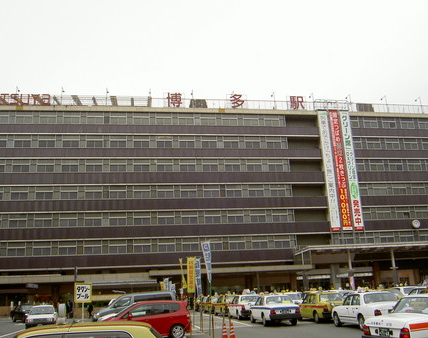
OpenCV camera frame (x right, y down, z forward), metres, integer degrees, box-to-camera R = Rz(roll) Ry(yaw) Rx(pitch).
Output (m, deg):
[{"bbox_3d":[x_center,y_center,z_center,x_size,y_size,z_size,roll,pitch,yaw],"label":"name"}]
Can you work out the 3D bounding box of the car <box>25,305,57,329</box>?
[{"bbox_3d":[-10.949,9.414,28.333,1.700,1.430,4.690,3,-16,-18],"label":"car"}]

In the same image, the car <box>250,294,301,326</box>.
[{"bbox_3d":[3.172,7.585,23.832,1.700,1.480,4.650,0,-16,-9],"label":"car"}]

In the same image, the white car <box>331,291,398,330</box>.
[{"bbox_3d":[6.727,6.169,19.367,1.700,1.480,4.650,-1,-16,-8],"label":"white car"}]

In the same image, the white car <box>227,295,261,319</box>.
[{"bbox_3d":[2.126,9.055,29.118,1.700,1.490,4.690,0,-16,-9],"label":"white car"}]

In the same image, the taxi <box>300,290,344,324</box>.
[{"bbox_3d":[5.746,7.343,23.531,1.700,1.500,4.690,0,-16,-8],"label":"taxi"}]

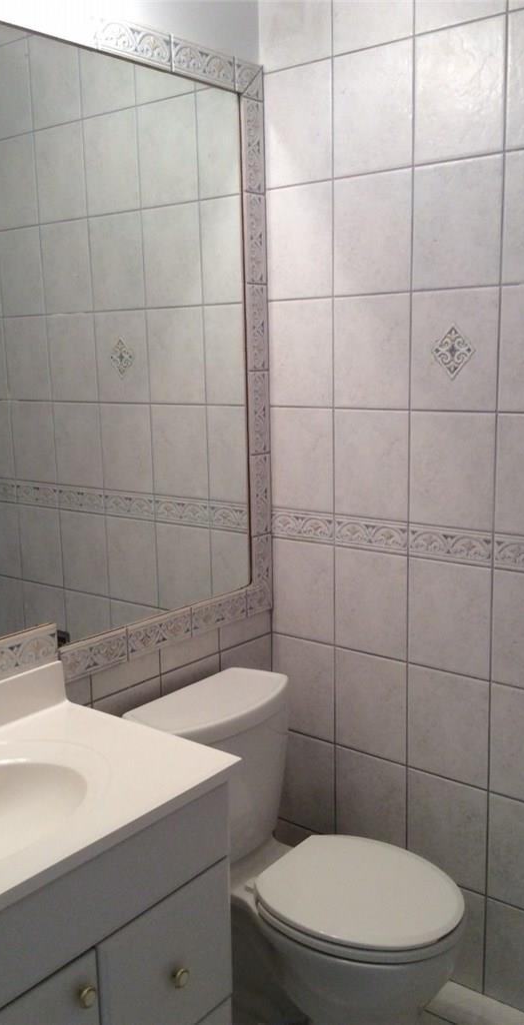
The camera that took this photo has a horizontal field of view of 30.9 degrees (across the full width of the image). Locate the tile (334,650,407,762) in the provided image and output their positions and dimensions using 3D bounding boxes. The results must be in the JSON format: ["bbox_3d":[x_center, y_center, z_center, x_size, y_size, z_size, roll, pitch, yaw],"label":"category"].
[{"bbox_3d":[0.260,0.458,2.245,0.201,0.249,0.009,7,13,39],"label":"tile"}]

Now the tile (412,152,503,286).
[{"bbox_3d":[0.395,-0.583,1.917,0.200,0.247,0.010,7,13,39],"label":"tile"}]

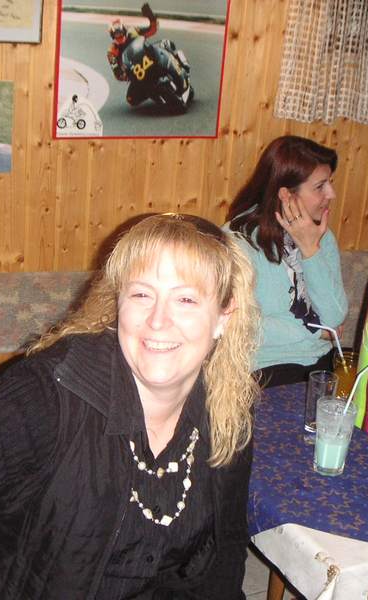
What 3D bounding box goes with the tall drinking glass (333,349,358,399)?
[{"bbox_3d":[0.367,0.187,1.940,0.100,0.125,0.086,8,18,11],"label":"tall drinking glass"}]

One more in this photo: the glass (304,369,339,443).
[{"bbox_3d":[0.289,0.215,1.840,0.060,0.120,0.060,5,18,0],"label":"glass"}]

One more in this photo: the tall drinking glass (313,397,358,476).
[{"bbox_3d":[0.284,0.261,1.662,0.075,0.140,0.075,5,18,0],"label":"tall drinking glass"}]

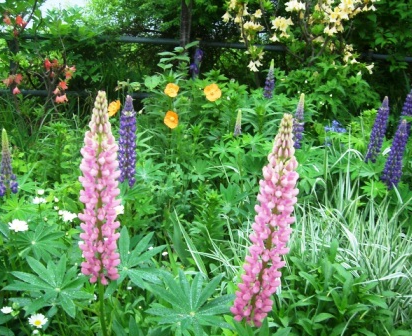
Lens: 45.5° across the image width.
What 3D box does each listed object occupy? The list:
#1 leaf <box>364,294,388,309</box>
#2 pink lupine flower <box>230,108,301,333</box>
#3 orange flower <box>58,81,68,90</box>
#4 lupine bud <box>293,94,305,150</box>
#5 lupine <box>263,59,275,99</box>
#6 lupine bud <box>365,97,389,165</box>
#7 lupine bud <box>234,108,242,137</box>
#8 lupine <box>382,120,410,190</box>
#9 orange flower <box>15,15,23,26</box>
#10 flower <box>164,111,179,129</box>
[{"bbox_3d":[0.415,0.326,1.200,0.060,0.025,0.035,1,15,-6],"label":"leaf"},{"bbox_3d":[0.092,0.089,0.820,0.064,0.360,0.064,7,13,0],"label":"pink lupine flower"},{"bbox_3d":[-0.840,-0.486,2.900,0.058,0.058,0.050,-5,17,-20],"label":"orange flower"},{"bbox_3d":[0.400,-0.200,2.100,0.050,0.238,0.050,6,13,11],"label":"lupine bud"},{"bbox_3d":[0.341,-0.479,2.650,0.052,0.208,0.052,8,13,7],"label":"lupine"},{"bbox_3d":[0.700,-0.153,2.000,0.058,0.270,0.058,14,14,19],"label":"lupine bud"},{"bbox_3d":[0.146,-0.202,2.200,0.033,0.124,0.033,5,13,4],"label":"lupine bud"},{"bbox_3d":[0.727,-0.053,1.870,0.060,0.266,0.060,13,14,21],"label":"lupine"},{"bbox_3d":[-0.953,-0.749,2.500,0.044,0.060,0.045,1,15,-6],"label":"orange flower"},{"bbox_3d":[-0.137,-0.192,1.955,0.058,0.068,0.035,-2,16,-12],"label":"flower"}]

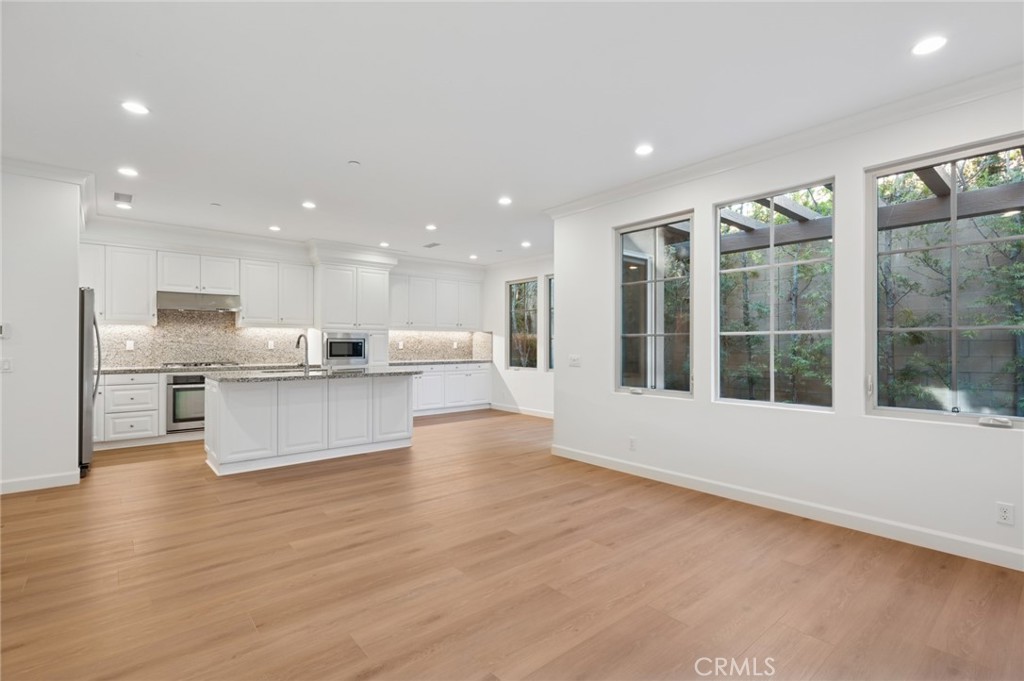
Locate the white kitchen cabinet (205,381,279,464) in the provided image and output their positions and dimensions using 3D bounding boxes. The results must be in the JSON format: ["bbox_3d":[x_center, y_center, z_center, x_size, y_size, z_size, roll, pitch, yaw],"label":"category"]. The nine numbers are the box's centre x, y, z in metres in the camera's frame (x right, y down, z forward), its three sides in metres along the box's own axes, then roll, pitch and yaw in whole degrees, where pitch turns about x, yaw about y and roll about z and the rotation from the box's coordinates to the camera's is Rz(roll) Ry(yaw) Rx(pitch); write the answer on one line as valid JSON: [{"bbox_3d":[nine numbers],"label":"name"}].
[{"bbox_3d":[-2.724,0.775,4.603,0.490,0.770,0.650,0,-1,-39],"label":"white kitchen cabinet"}]

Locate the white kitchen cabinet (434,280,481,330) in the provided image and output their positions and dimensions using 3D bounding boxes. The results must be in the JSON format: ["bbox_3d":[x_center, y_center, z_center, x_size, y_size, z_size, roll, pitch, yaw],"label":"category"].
[{"bbox_3d":[-1.113,-0.640,8.807,1.000,0.940,0.350,1,-1,-40],"label":"white kitchen cabinet"}]

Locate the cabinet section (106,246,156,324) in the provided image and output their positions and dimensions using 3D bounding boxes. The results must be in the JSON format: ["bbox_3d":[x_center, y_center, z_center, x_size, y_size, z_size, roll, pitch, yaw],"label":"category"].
[{"bbox_3d":[-4.822,-0.665,5.780,0.486,0.950,0.340,0,-1,-38],"label":"cabinet section"}]

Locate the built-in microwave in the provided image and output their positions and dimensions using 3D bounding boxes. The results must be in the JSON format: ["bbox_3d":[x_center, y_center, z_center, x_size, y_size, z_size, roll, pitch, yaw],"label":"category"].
[{"bbox_3d":[-2.656,0.138,7.091,0.695,0.490,0.430,1,-1,-40],"label":"built-in microwave"}]

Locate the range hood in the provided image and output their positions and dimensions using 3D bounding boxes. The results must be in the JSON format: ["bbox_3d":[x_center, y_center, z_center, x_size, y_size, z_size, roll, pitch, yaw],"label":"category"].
[{"bbox_3d":[-4.201,-0.500,6.105,0.910,0.230,0.450,0,-1,-39],"label":"range hood"}]

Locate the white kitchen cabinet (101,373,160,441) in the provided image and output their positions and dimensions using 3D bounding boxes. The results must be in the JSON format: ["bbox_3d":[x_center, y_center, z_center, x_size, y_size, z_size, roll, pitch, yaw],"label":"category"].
[{"bbox_3d":[-4.635,0.776,5.556,0.490,0.780,0.610,1,-1,-40],"label":"white kitchen cabinet"}]

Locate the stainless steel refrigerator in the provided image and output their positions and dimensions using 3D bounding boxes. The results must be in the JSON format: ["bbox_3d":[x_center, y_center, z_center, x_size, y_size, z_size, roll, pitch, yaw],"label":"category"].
[{"bbox_3d":[-4.406,0.382,4.293,0.760,1.745,0.910,0,-1,-40],"label":"stainless steel refrigerator"}]

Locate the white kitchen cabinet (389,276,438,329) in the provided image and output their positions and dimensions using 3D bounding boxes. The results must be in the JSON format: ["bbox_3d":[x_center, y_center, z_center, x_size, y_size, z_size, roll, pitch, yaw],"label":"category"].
[{"bbox_3d":[-1.861,-0.654,8.021,0.980,0.910,0.330,0,-1,-39],"label":"white kitchen cabinet"}]

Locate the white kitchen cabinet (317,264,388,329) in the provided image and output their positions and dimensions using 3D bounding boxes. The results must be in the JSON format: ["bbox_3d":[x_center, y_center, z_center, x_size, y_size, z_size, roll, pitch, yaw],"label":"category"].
[{"bbox_3d":[-2.614,-0.637,7.291,1.050,0.940,0.640,1,-1,-40],"label":"white kitchen cabinet"}]

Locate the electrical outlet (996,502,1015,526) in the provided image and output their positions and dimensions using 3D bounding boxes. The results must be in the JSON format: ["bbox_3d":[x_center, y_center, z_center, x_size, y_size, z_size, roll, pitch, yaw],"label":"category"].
[{"bbox_3d":[2.704,0.953,2.491,0.010,0.115,0.070,0,-1,-41],"label":"electrical outlet"}]

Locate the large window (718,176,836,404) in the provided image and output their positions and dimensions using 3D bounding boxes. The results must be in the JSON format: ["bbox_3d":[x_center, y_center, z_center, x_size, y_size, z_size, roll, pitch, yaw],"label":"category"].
[{"bbox_3d":[2.001,-0.314,3.515,0.120,1.640,0.870,1,-1,-40],"label":"large window"}]

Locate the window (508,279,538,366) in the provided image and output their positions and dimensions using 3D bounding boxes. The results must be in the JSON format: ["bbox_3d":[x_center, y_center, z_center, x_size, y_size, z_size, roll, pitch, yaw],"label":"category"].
[{"bbox_3d":[0.189,-0.285,8.245,0.120,1.630,0.870,1,-1,-40],"label":"window"}]

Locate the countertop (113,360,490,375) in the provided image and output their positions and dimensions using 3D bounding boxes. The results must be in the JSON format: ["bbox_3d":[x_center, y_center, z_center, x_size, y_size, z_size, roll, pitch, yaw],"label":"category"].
[{"bbox_3d":[-2.857,0.388,7.029,5.800,0.045,0.645,0,-1,-39],"label":"countertop"}]

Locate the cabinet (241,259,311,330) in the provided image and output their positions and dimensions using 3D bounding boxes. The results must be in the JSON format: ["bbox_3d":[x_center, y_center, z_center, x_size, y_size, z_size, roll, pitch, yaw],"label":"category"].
[{"bbox_3d":[-3.518,-0.657,6.757,0.980,0.950,0.350,1,-1,-40],"label":"cabinet"}]

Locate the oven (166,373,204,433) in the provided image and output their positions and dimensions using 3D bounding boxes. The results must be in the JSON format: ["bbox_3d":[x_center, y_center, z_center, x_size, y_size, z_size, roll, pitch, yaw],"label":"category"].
[{"bbox_3d":[-4.112,0.784,6.009,0.760,0.720,0.600,0,-1,-39],"label":"oven"}]

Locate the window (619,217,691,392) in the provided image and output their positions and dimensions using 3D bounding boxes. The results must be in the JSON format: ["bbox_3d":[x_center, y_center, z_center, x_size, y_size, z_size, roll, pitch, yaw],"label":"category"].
[{"bbox_3d":[1.287,-0.299,4.175,0.090,1.600,0.820,0,-1,-41],"label":"window"}]

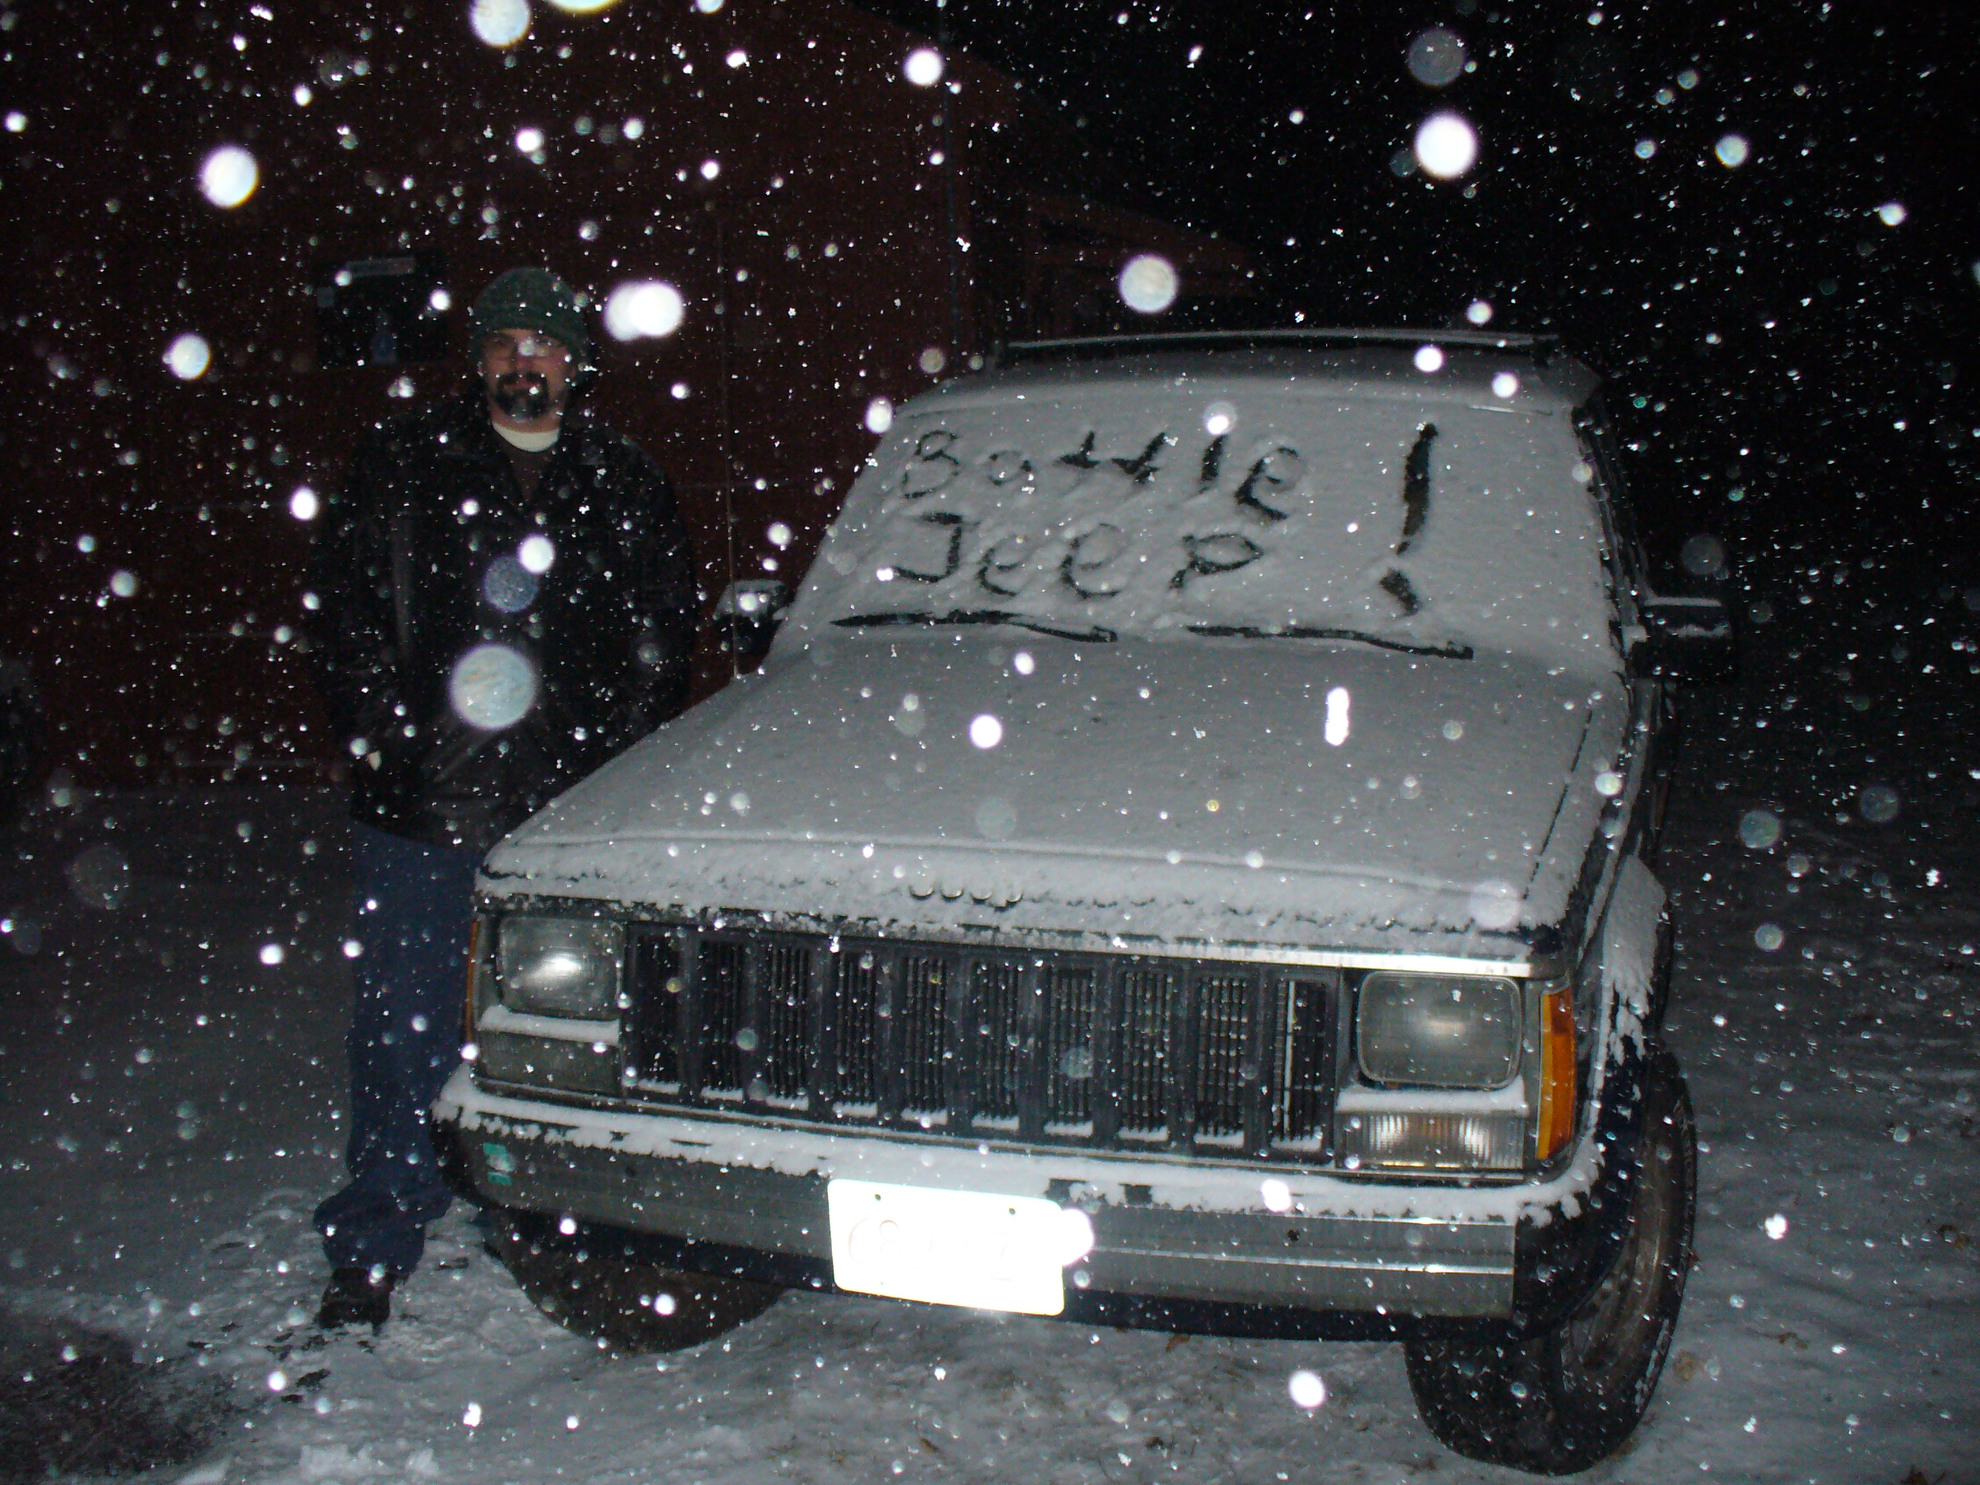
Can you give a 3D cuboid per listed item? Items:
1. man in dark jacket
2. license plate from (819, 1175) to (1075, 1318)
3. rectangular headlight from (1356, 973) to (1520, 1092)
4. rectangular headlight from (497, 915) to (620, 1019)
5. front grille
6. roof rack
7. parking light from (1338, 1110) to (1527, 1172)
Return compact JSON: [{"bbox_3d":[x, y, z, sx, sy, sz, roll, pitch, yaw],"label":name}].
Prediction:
[{"bbox_3d":[-0.860,0.085,3.820,0.660,1.850,0.400,-1,9,-6],"label":"man in dark jacket"},{"bbox_3d":[-0.054,0.632,2.647,0.305,0.153,0.012,2,9,16],"label":"license plate"},{"bbox_3d":[0.562,0.356,2.639,0.200,0.142,0.080,2,9,16],"label":"rectangular headlight"},{"bbox_3d":[-0.598,0.313,2.982,0.200,0.142,0.080,2,9,16],"label":"rectangular headlight"},{"bbox_3d":[-0.035,0.383,2.761,0.970,0.245,0.070,2,9,16],"label":"front grille"},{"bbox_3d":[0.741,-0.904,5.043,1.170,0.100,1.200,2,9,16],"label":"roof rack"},{"bbox_3d":[0.548,0.479,2.627,0.228,0.074,0.070,2,9,16],"label":"parking light"}]

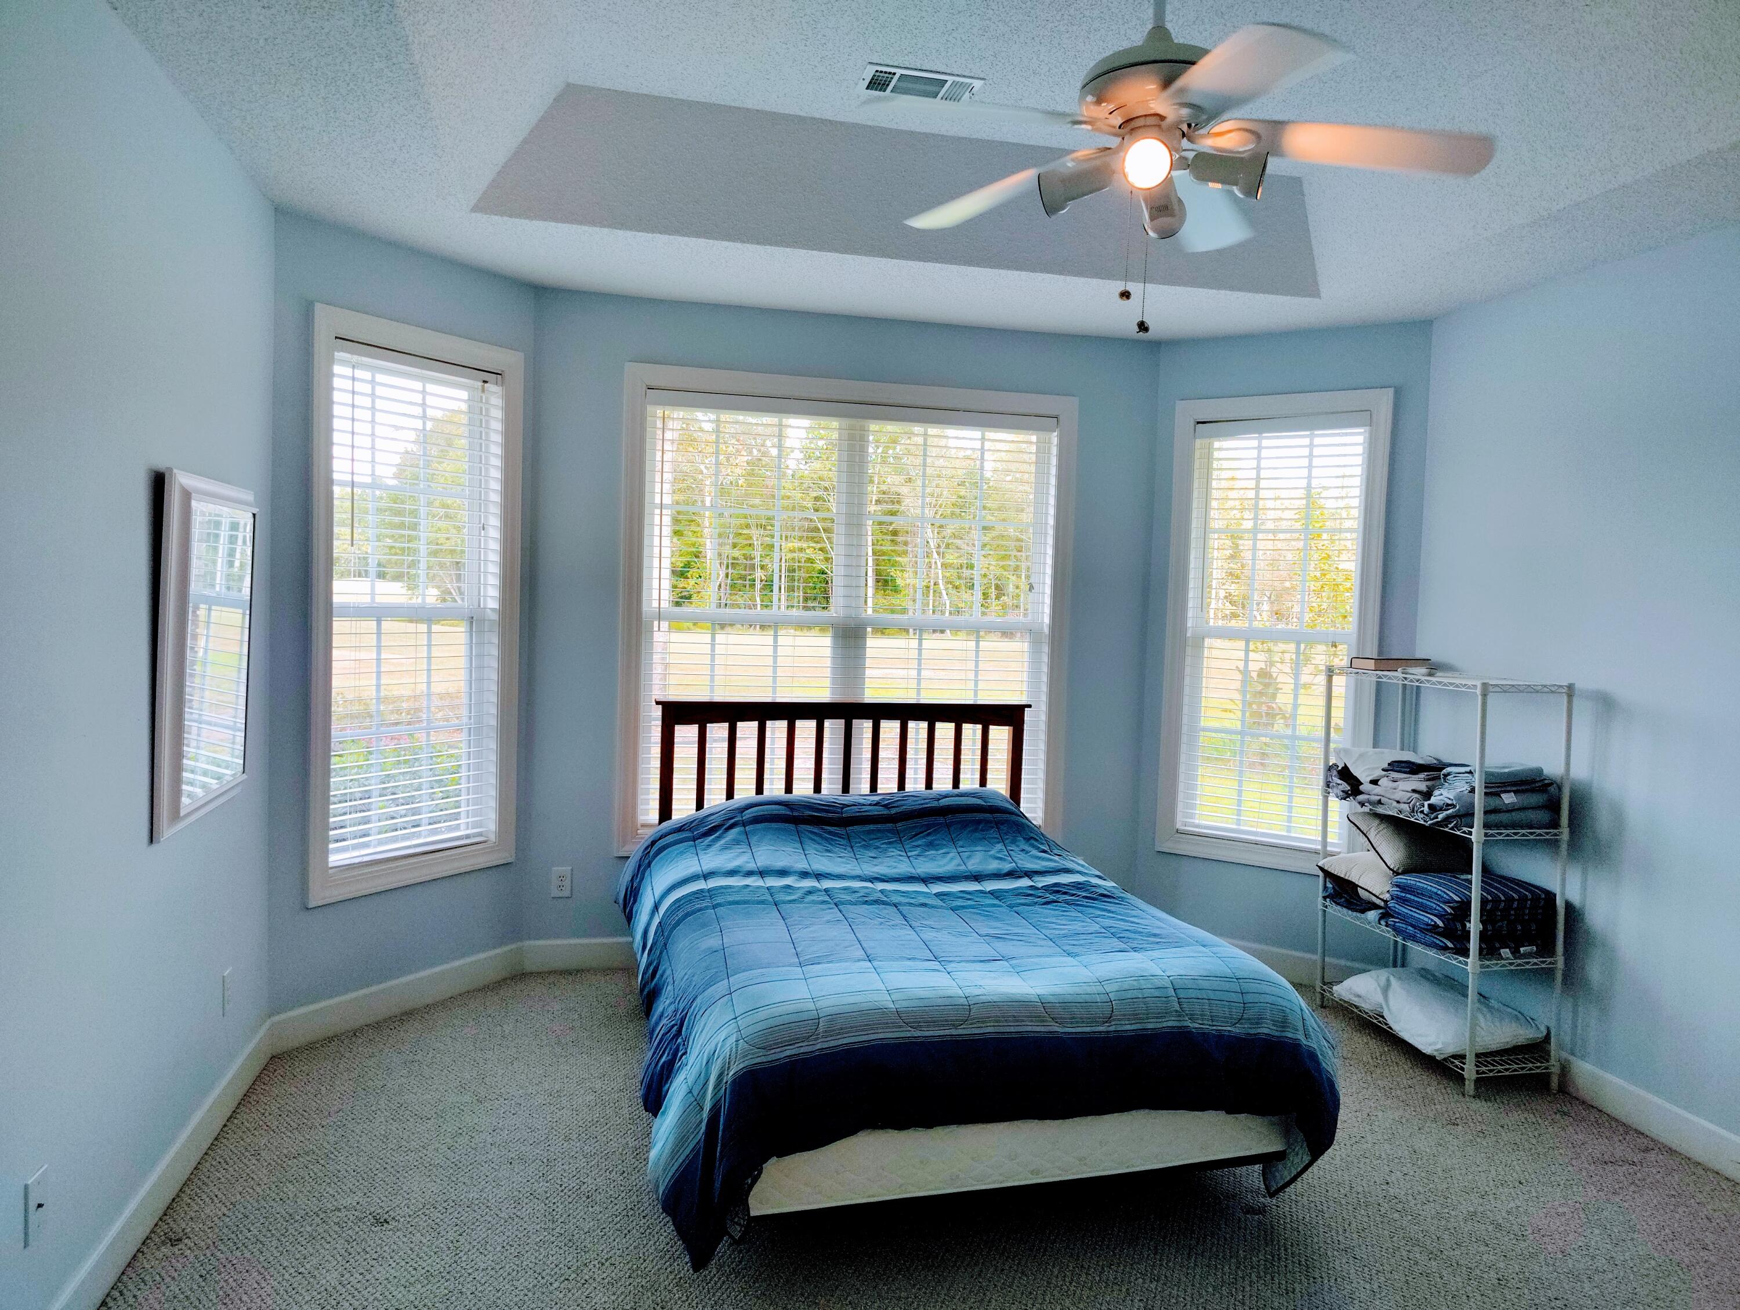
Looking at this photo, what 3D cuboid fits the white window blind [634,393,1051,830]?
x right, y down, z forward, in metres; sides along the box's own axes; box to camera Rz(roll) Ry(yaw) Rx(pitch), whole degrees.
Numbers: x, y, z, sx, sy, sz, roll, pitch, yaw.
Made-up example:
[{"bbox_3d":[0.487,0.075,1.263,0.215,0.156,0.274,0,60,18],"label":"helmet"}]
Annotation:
[{"bbox_3d":[-0.073,-0.152,5.239,1.790,1.817,0.060,1,3,-14],"label":"white window blind"}]

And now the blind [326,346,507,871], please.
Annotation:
[{"bbox_3d":[-1.668,-0.165,4.455,0.060,1.817,0.720,3,3,31],"label":"blind"}]

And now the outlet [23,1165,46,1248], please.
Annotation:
[{"bbox_3d":[-1.562,1.034,2.264,0.009,0.124,0.080,1,3,-14],"label":"outlet"}]

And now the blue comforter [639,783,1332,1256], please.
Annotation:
[{"bbox_3d":[0.124,0.916,3.692,1.690,0.760,1.980,1,3,-15],"label":"blue comforter"}]

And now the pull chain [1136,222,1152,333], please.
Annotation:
[{"bbox_3d":[0.594,-0.830,2.626,0.024,0.266,0.024,1,3,-14],"label":"pull chain"}]

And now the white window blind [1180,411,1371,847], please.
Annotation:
[{"bbox_3d":[1.759,-0.099,5.274,0.720,1.817,0.060,3,3,31],"label":"white window blind"}]

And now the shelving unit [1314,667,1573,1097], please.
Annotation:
[{"bbox_3d":[2.040,0.743,4.390,0.352,1.360,0.920,1,3,-12],"label":"shelving unit"}]

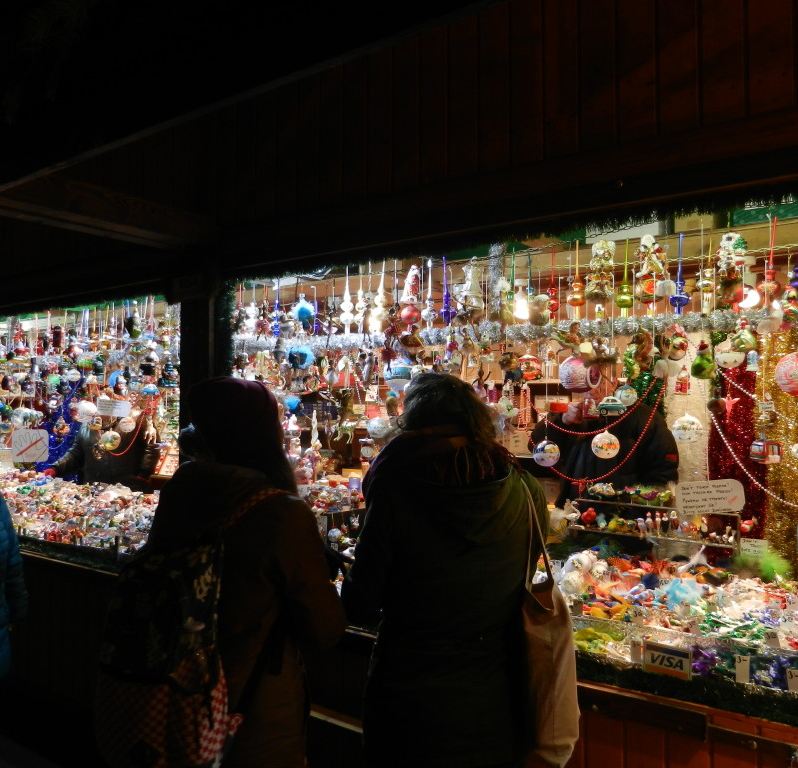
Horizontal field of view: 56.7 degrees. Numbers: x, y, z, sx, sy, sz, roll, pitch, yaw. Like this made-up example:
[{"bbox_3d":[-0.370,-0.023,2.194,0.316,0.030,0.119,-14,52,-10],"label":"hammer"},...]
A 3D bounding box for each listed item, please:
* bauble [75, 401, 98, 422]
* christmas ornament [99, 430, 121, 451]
[{"bbox_3d":[-1.634,0.144,3.870,0.107,0.108,0.107,-1,-2,38],"label":"bauble"},{"bbox_3d":[-1.489,0.292,3.820,0.100,0.105,0.100,-1,-2,38],"label":"christmas ornament"}]

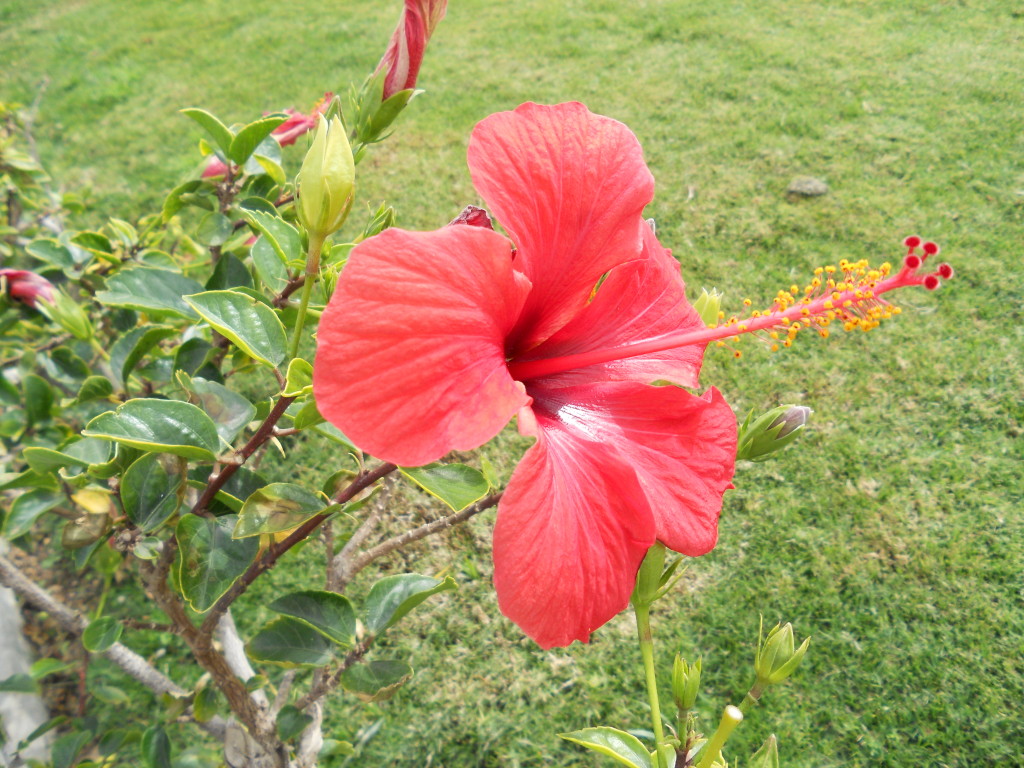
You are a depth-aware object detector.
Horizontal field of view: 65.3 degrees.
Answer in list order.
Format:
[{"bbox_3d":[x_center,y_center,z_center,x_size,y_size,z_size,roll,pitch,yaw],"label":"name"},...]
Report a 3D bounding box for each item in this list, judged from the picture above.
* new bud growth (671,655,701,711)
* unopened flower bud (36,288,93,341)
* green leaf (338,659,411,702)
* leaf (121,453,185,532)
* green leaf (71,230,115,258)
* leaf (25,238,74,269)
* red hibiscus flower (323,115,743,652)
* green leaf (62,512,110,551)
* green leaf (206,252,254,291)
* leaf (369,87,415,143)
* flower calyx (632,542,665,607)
[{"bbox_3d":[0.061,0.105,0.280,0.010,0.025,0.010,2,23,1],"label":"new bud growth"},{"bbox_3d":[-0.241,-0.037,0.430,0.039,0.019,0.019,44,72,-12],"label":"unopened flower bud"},{"bbox_3d":[-0.068,0.149,0.400,0.035,0.030,0.009,-8,28,4],"label":"green leaf"},{"bbox_3d":[-0.175,0.052,0.388,0.030,0.041,0.012,14,7,-1],"label":"leaf"},{"bbox_3d":[-0.262,-0.087,0.500,0.030,0.009,0.017,18,41,8],"label":"green leaf"},{"bbox_3d":[-0.332,-0.092,0.575,0.035,0.012,0.024,25,42,-17],"label":"leaf"},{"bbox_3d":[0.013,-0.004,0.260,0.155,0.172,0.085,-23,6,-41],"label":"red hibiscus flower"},{"bbox_3d":[-0.198,0.068,0.370,0.025,0.008,0.017,-23,50,-12],"label":"green leaf"},{"bbox_3d":[-0.158,-0.059,0.450,0.028,0.031,0.012,-5,0,-8],"label":"green leaf"},{"bbox_3d":[-0.051,-0.113,0.338,0.030,0.012,0.006,-45,41,9],"label":"leaf"},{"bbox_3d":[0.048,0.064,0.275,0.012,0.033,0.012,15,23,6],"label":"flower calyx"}]

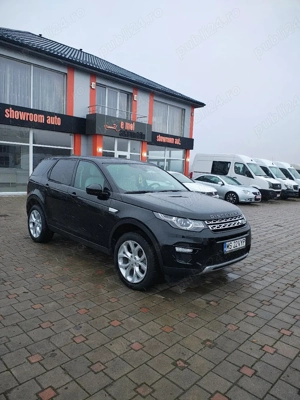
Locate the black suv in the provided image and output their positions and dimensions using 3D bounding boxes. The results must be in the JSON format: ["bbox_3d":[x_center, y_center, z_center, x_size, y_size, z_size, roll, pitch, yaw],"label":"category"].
[{"bbox_3d":[-0.545,0.062,5.070,1.970,1.700,4.580,-3,9,-45],"label":"black suv"}]

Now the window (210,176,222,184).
[{"bbox_3d":[3.294,-0.974,14.296,0.090,0.380,0.850,-3,8,-44],"label":"window"}]

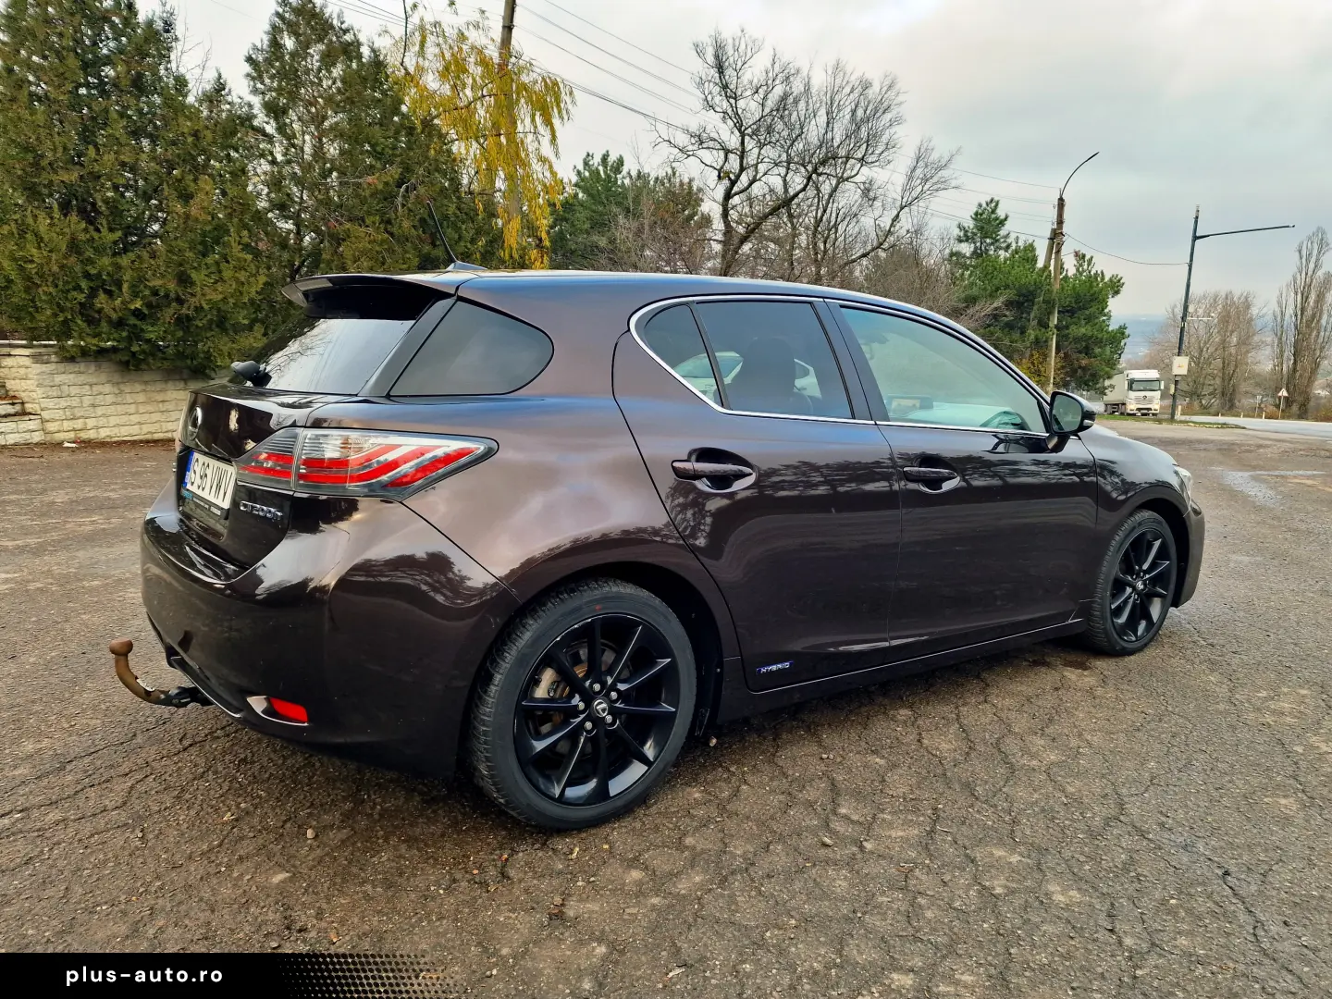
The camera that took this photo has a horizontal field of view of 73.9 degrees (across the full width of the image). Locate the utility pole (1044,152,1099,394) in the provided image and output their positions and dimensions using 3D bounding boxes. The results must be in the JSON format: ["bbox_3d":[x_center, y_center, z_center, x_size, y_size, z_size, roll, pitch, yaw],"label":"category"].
[{"bbox_3d":[12.957,-6.594,28.042,0.350,8.750,1.300,-5,10,-42],"label":"utility pole"}]

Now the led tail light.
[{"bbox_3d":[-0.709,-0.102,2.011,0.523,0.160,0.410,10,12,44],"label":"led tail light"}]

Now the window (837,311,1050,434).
[{"bbox_3d":[0.948,-0.415,2.929,0.936,0.416,0.070,-4,-9,-38],"label":"window"}]

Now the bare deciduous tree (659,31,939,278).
[{"bbox_3d":[3.402,-6.728,22.000,7.191,9.217,6.000,3,9,8],"label":"bare deciduous tree"}]

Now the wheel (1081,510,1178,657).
[{"bbox_3d":[1.913,0.346,3.744,0.625,0.625,0.220,-4,11,-35],"label":"wheel"}]

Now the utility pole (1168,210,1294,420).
[{"bbox_3d":[23.760,-7.739,37.337,4.326,8.778,0.450,2,9,0],"label":"utility pole"}]

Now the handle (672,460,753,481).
[{"bbox_3d":[0.120,-0.076,2.271,0.245,0.048,0.055,0,8,-36],"label":"handle"}]

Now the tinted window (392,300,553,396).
[{"bbox_3d":[-0.424,-0.334,1.953,0.371,0.253,0.070,-2,-26,-25],"label":"tinted window"}]

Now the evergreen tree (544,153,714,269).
[{"bbox_3d":[-1.055,-6.400,26.000,4.891,7.301,4.800,1,9,-3],"label":"evergreen tree"}]

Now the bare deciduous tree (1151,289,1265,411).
[{"bbox_3d":[51.820,-14.080,85.000,10.794,11.640,9.500,7,10,30],"label":"bare deciduous tree"}]

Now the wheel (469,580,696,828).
[{"bbox_3d":[-0.215,0.508,2.259,0.625,0.625,0.220,-4,11,-35],"label":"wheel"}]

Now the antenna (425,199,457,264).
[{"bbox_3d":[-0.662,-0.788,2.627,0.030,0.200,0.022,-31,24,-29],"label":"antenna"}]

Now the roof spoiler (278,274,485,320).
[{"bbox_3d":[-0.842,-0.577,2.527,0.265,0.125,1.130,-4,9,-36],"label":"roof spoiler"}]

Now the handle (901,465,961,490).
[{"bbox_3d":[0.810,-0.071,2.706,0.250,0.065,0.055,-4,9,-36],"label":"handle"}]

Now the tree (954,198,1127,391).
[{"bbox_3d":[13.126,-6.426,30.505,5.700,7.800,5.400,5,8,23],"label":"tree"}]

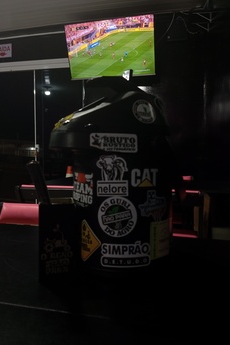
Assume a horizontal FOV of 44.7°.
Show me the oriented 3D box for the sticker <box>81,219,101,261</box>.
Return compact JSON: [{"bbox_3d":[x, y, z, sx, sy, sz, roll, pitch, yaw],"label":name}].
[{"bbox_3d":[-0.052,0.125,0.516,0.074,0.076,0.007,0,1,45],"label":"sticker"}]

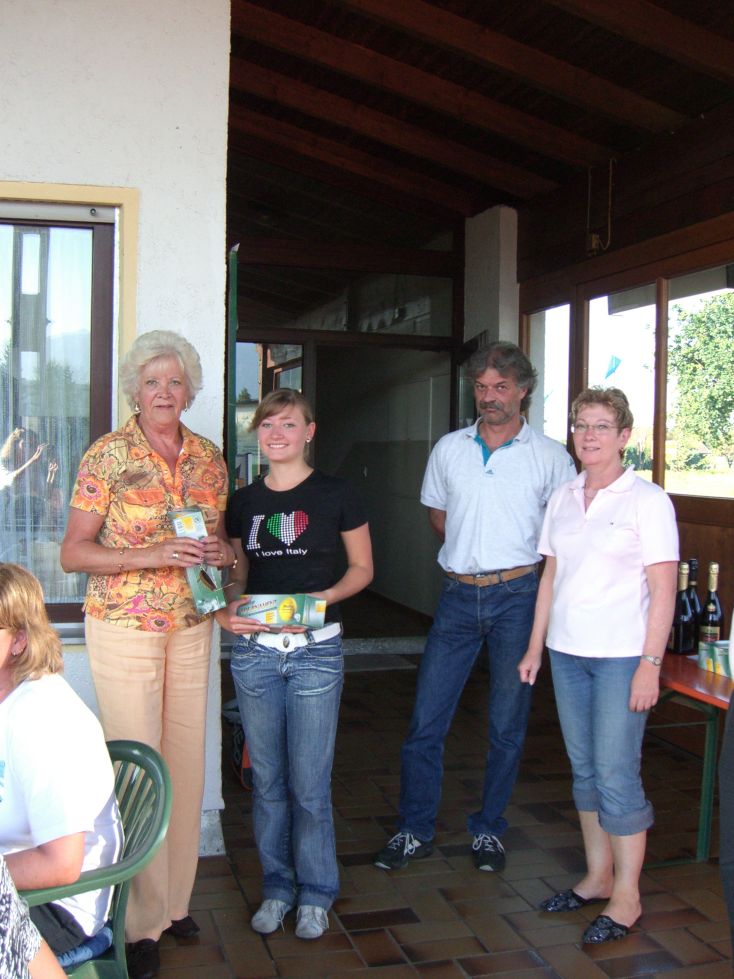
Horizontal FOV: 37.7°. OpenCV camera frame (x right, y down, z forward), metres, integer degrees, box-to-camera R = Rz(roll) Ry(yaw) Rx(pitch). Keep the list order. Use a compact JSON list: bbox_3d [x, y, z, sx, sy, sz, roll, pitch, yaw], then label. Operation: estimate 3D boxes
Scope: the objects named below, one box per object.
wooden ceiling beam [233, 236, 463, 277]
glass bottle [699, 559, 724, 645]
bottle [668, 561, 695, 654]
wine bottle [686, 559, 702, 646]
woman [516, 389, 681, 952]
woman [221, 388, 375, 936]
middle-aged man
[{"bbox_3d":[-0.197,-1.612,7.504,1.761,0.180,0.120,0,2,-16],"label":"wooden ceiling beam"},{"bbox_3d":[1.187,0.406,3.680,0.088,0.312,0.088,1,2,18],"label":"glass bottle"},{"bbox_3d":[1.074,0.405,3.646,0.088,0.312,0.088,1,2,17],"label":"bottle"},{"bbox_3d":[1.130,0.402,3.720,0.082,0.315,0.082,1,2,17],"label":"wine bottle"},{"bbox_3d":[0.742,0.507,3.339,0.470,1.645,0.410,2,2,41],"label":"woman"},{"bbox_3d":[-0.225,0.509,3.293,0.480,1.616,0.370,1,2,-3],"label":"woman"},{"bbox_3d":[0.380,0.391,3.864,0.620,1.839,0.450,1,2,22],"label":"middle-aged man"}]

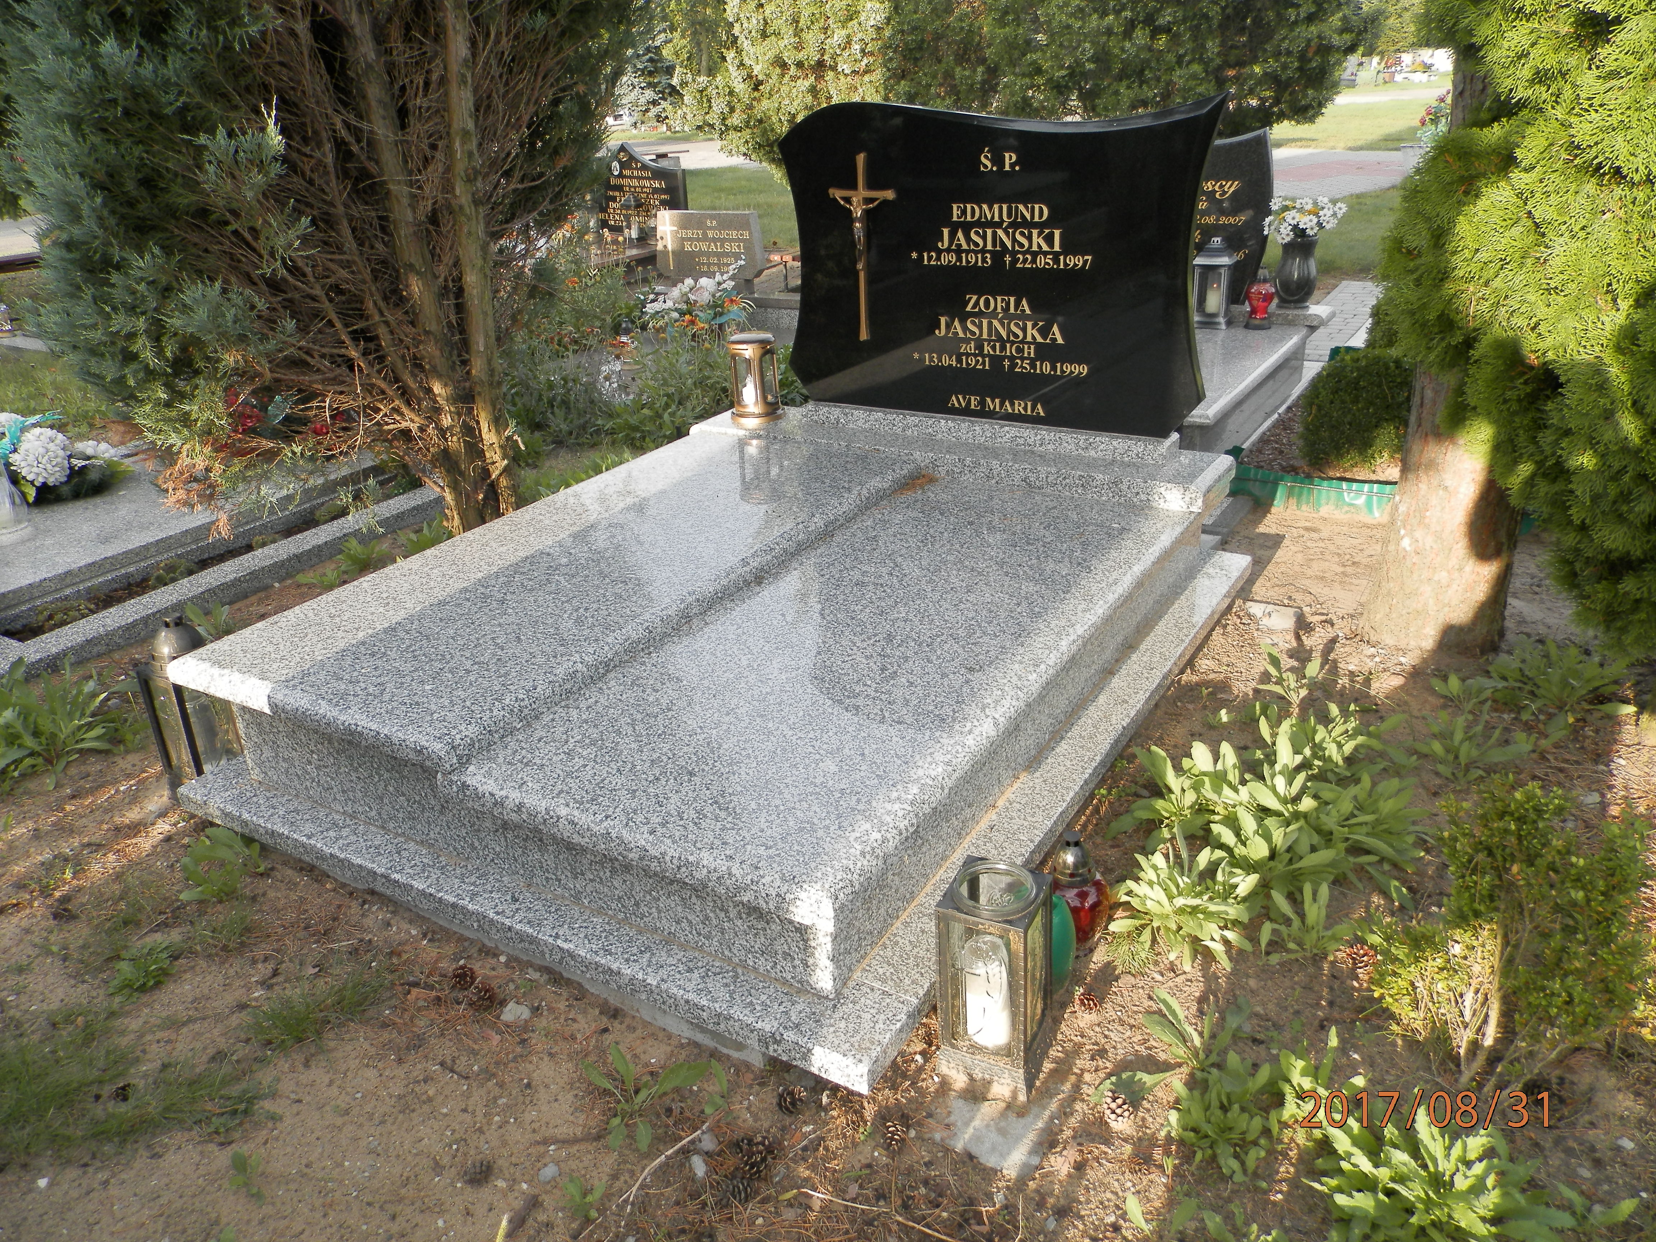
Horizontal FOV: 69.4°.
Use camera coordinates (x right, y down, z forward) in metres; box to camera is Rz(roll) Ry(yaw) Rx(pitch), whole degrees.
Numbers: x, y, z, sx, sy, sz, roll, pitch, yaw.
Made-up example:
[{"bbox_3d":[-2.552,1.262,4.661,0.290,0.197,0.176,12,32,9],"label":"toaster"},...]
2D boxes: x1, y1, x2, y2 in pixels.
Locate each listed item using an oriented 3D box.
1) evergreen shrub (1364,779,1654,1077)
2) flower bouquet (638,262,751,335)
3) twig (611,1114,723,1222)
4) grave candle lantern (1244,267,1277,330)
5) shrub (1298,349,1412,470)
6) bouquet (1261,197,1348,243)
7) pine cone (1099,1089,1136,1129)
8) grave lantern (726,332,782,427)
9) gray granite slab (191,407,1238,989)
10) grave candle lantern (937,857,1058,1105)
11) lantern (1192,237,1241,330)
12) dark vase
[{"bbox_3d":[0.896,0.439,1.619,0.340,0.370,0.320,11,28,30],"label":"evergreen shrub"},{"bbox_3d":[-0.624,-1.497,5.570,0.460,0.310,0.320,11,28,30],"label":"flower bouquet"},{"bbox_3d":[-0.218,0.712,1.592,0.040,0.025,0.205,12,28,31],"label":"twig"},{"bbox_3d":[1.848,-1.379,5.112,0.133,0.243,0.120,11,28,30],"label":"grave candle lantern"},{"bbox_3d":[1.767,-0.709,3.988,0.360,0.390,0.360,11,28,30],"label":"shrub"},{"bbox_3d":[2.046,-1.720,5.120,0.340,0.200,0.270,11,28,30],"label":"bouquet"},{"bbox_3d":[0.407,0.690,1.689,0.044,0.042,0.053,4,24,15],"label":"pine cone"},{"bbox_3d":[-0.229,-0.770,3.787,0.175,0.260,0.175,-3,24,1],"label":"grave lantern"},{"bbox_3d":[-0.082,-0.057,2.859,1.517,0.320,2.162,12,27,29],"label":"gray granite slab"},{"bbox_3d":[0.236,0.500,1.678,0.127,0.296,0.127,9,27,25],"label":"grave candle lantern"},{"bbox_3d":[1.613,-1.431,4.976,0.160,0.375,0.160,12,27,29],"label":"lantern"},{"bbox_3d":[2.050,-1.527,5.242,0.195,0.290,0.195,11,28,30],"label":"dark vase"}]

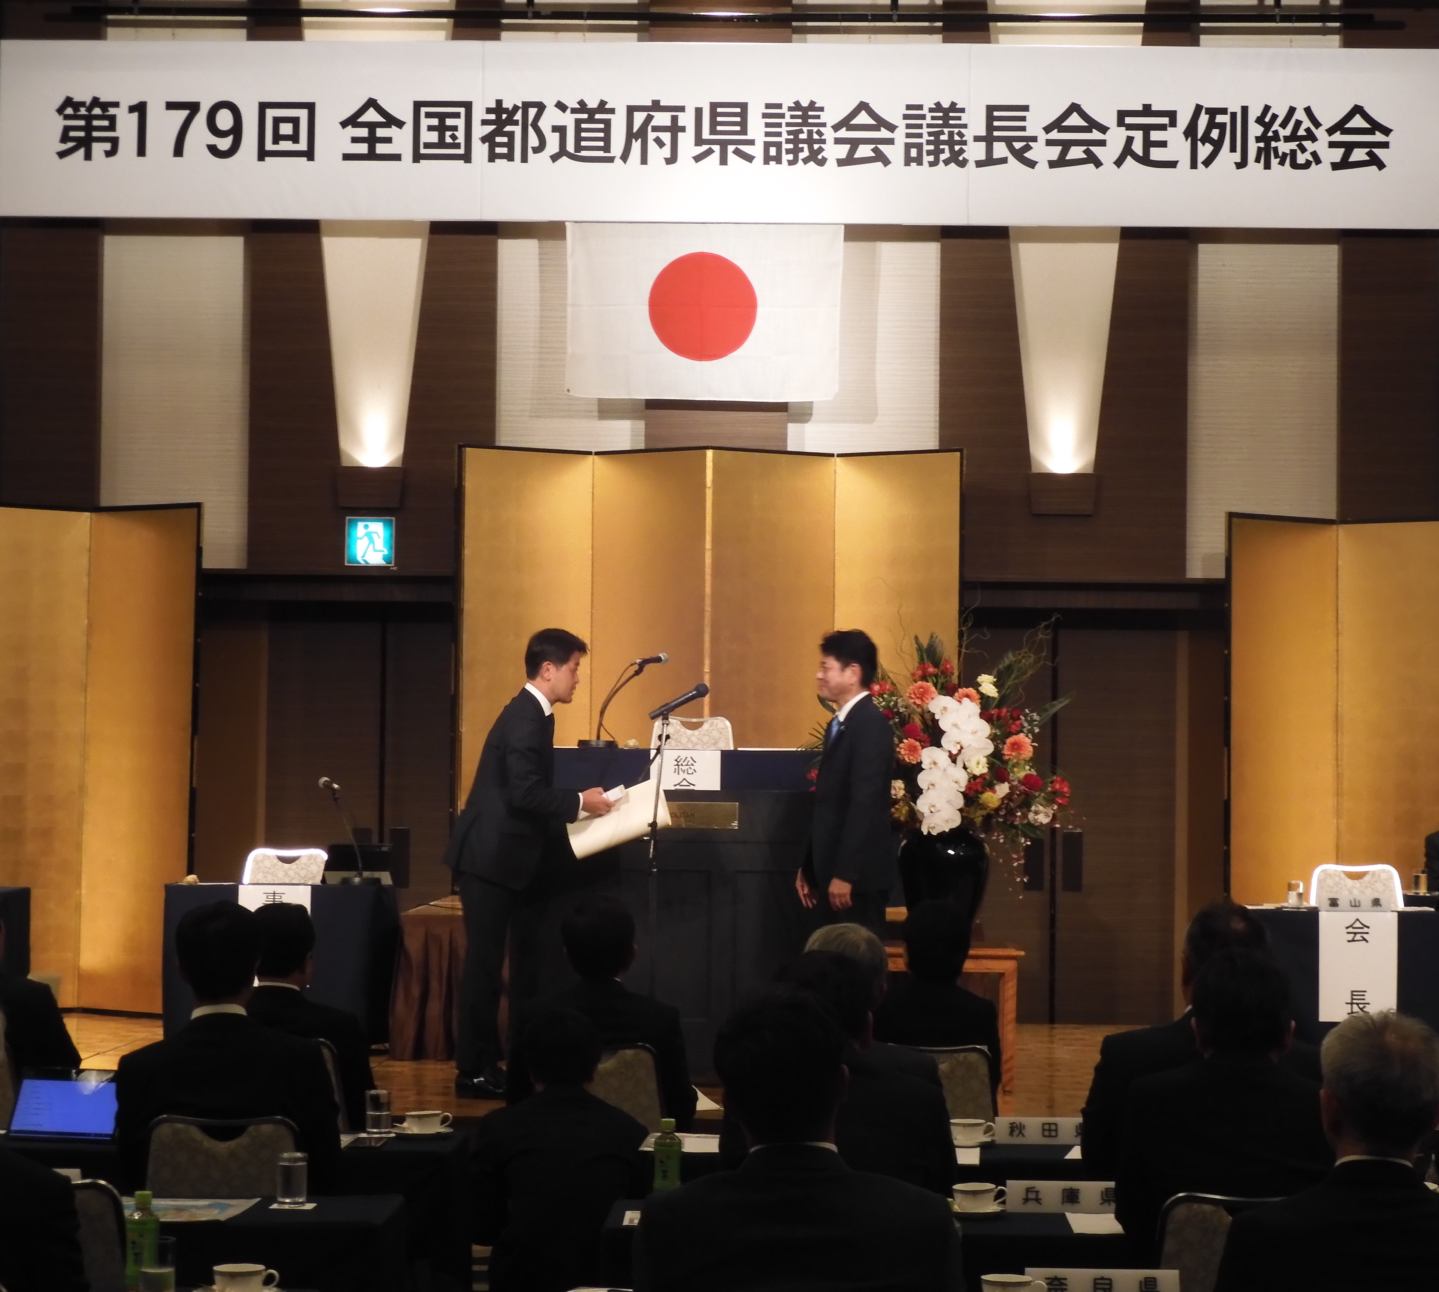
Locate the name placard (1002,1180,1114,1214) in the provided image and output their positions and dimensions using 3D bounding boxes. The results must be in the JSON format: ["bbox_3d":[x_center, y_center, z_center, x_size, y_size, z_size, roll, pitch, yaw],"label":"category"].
[{"bbox_3d":[0.734,1.150,7.270,0.267,0.068,0.050,1,-2,0],"label":"name placard"}]

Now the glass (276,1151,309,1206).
[{"bbox_3d":[-0.936,1.167,7.640,0.064,0.110,0.064,1,-1,0],"label":"glass"}]

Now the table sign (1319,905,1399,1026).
[{"bbox_3d":[2.420,1.213,13.200,0.298,0.420,0.010,1,-1,0],"label":"table sign"}]

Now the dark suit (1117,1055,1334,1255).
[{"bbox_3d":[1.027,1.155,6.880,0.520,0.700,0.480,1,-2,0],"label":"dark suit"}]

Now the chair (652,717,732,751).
[{"bbox_3d":[-0.114,0.725,14.900,0.450,0.860,0.550,1,-2,0],"label":"chair"}]

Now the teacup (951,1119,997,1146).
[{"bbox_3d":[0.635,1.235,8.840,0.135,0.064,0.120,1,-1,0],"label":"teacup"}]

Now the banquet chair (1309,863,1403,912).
[{"bbox_3d":[2.573,1.290,13.830,0.440,0.860,0.550,1,-1,0],"label":"banquet chair"}]

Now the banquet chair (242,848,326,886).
[{"bbox_3d":[-1.839,1.270,14.680,0.440,0.860,0.550,1,-1,0],"label":"banquet chair"}]

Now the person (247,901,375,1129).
[{"bbox_3d":[-1.255,1.341,10.200,0.490,1.220,0.720,0,-2,6],"label":"person"}]

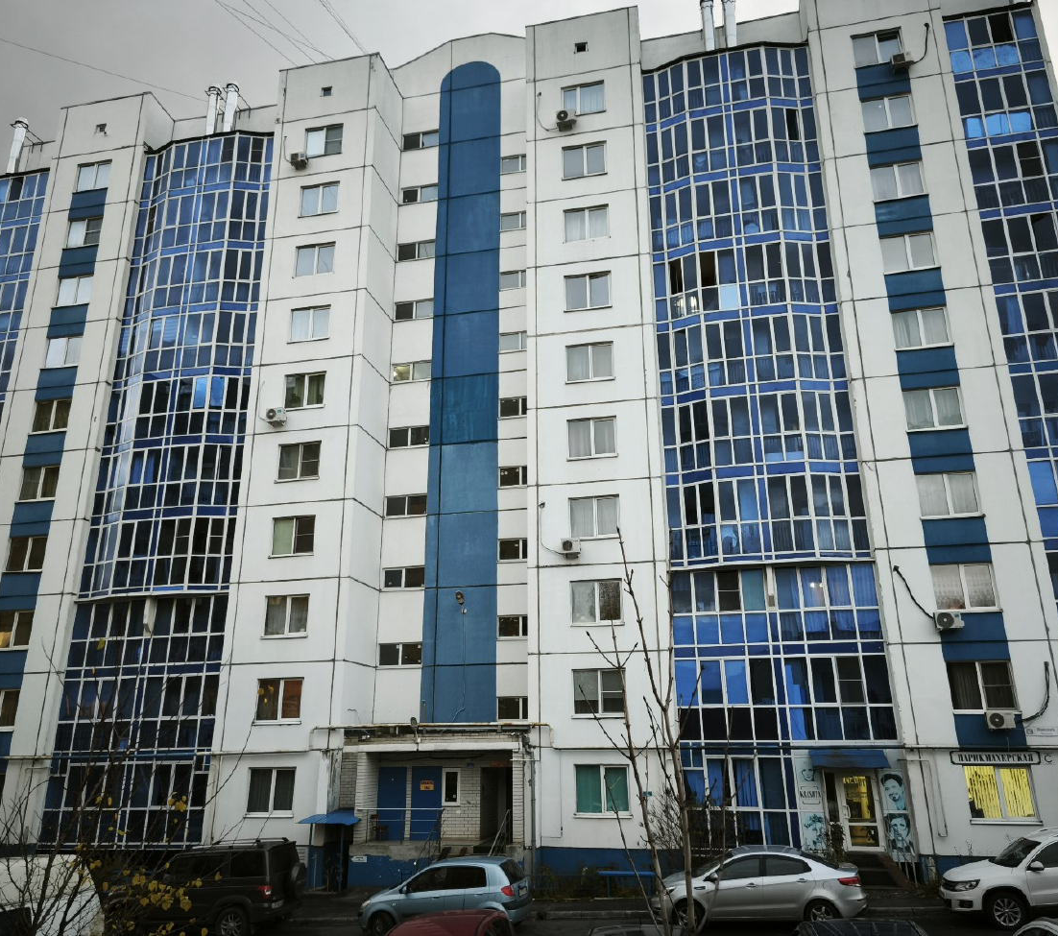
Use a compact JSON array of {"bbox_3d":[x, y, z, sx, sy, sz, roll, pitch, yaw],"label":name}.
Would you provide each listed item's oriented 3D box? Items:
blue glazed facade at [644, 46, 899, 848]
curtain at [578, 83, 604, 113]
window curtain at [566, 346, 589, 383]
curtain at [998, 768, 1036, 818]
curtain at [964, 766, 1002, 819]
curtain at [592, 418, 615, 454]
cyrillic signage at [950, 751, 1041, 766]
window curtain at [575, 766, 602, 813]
[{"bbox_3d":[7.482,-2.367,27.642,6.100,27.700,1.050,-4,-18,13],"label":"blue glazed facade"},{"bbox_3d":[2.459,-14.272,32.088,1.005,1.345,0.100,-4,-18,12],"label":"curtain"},{"bbox_3d":[1.740,-3.689,29.260,0.810,1.324,0.100,-4,-18,12],"label":"window curtain"},{"bbox_3d":[13.324,8.847,22.594,0.673,1.252,0.100,-4,-18,12],"label":"curtain"},{"bbox_3d":[12.548,8.963,22.926,0.900,1.350,0.100,-4,-17,12],"label":"curtain"},{"bbox_3d":[2.585,-1.070,28.239,0.700,1.242,0.100,-4,-18,12],"label":"curtain"},{"bbox_3d":[12.764,7.946,22.698,2.236,0.365,0.060,-4,-18,12],"label":"cyrillic signage"},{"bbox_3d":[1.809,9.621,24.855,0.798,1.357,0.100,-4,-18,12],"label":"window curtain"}]

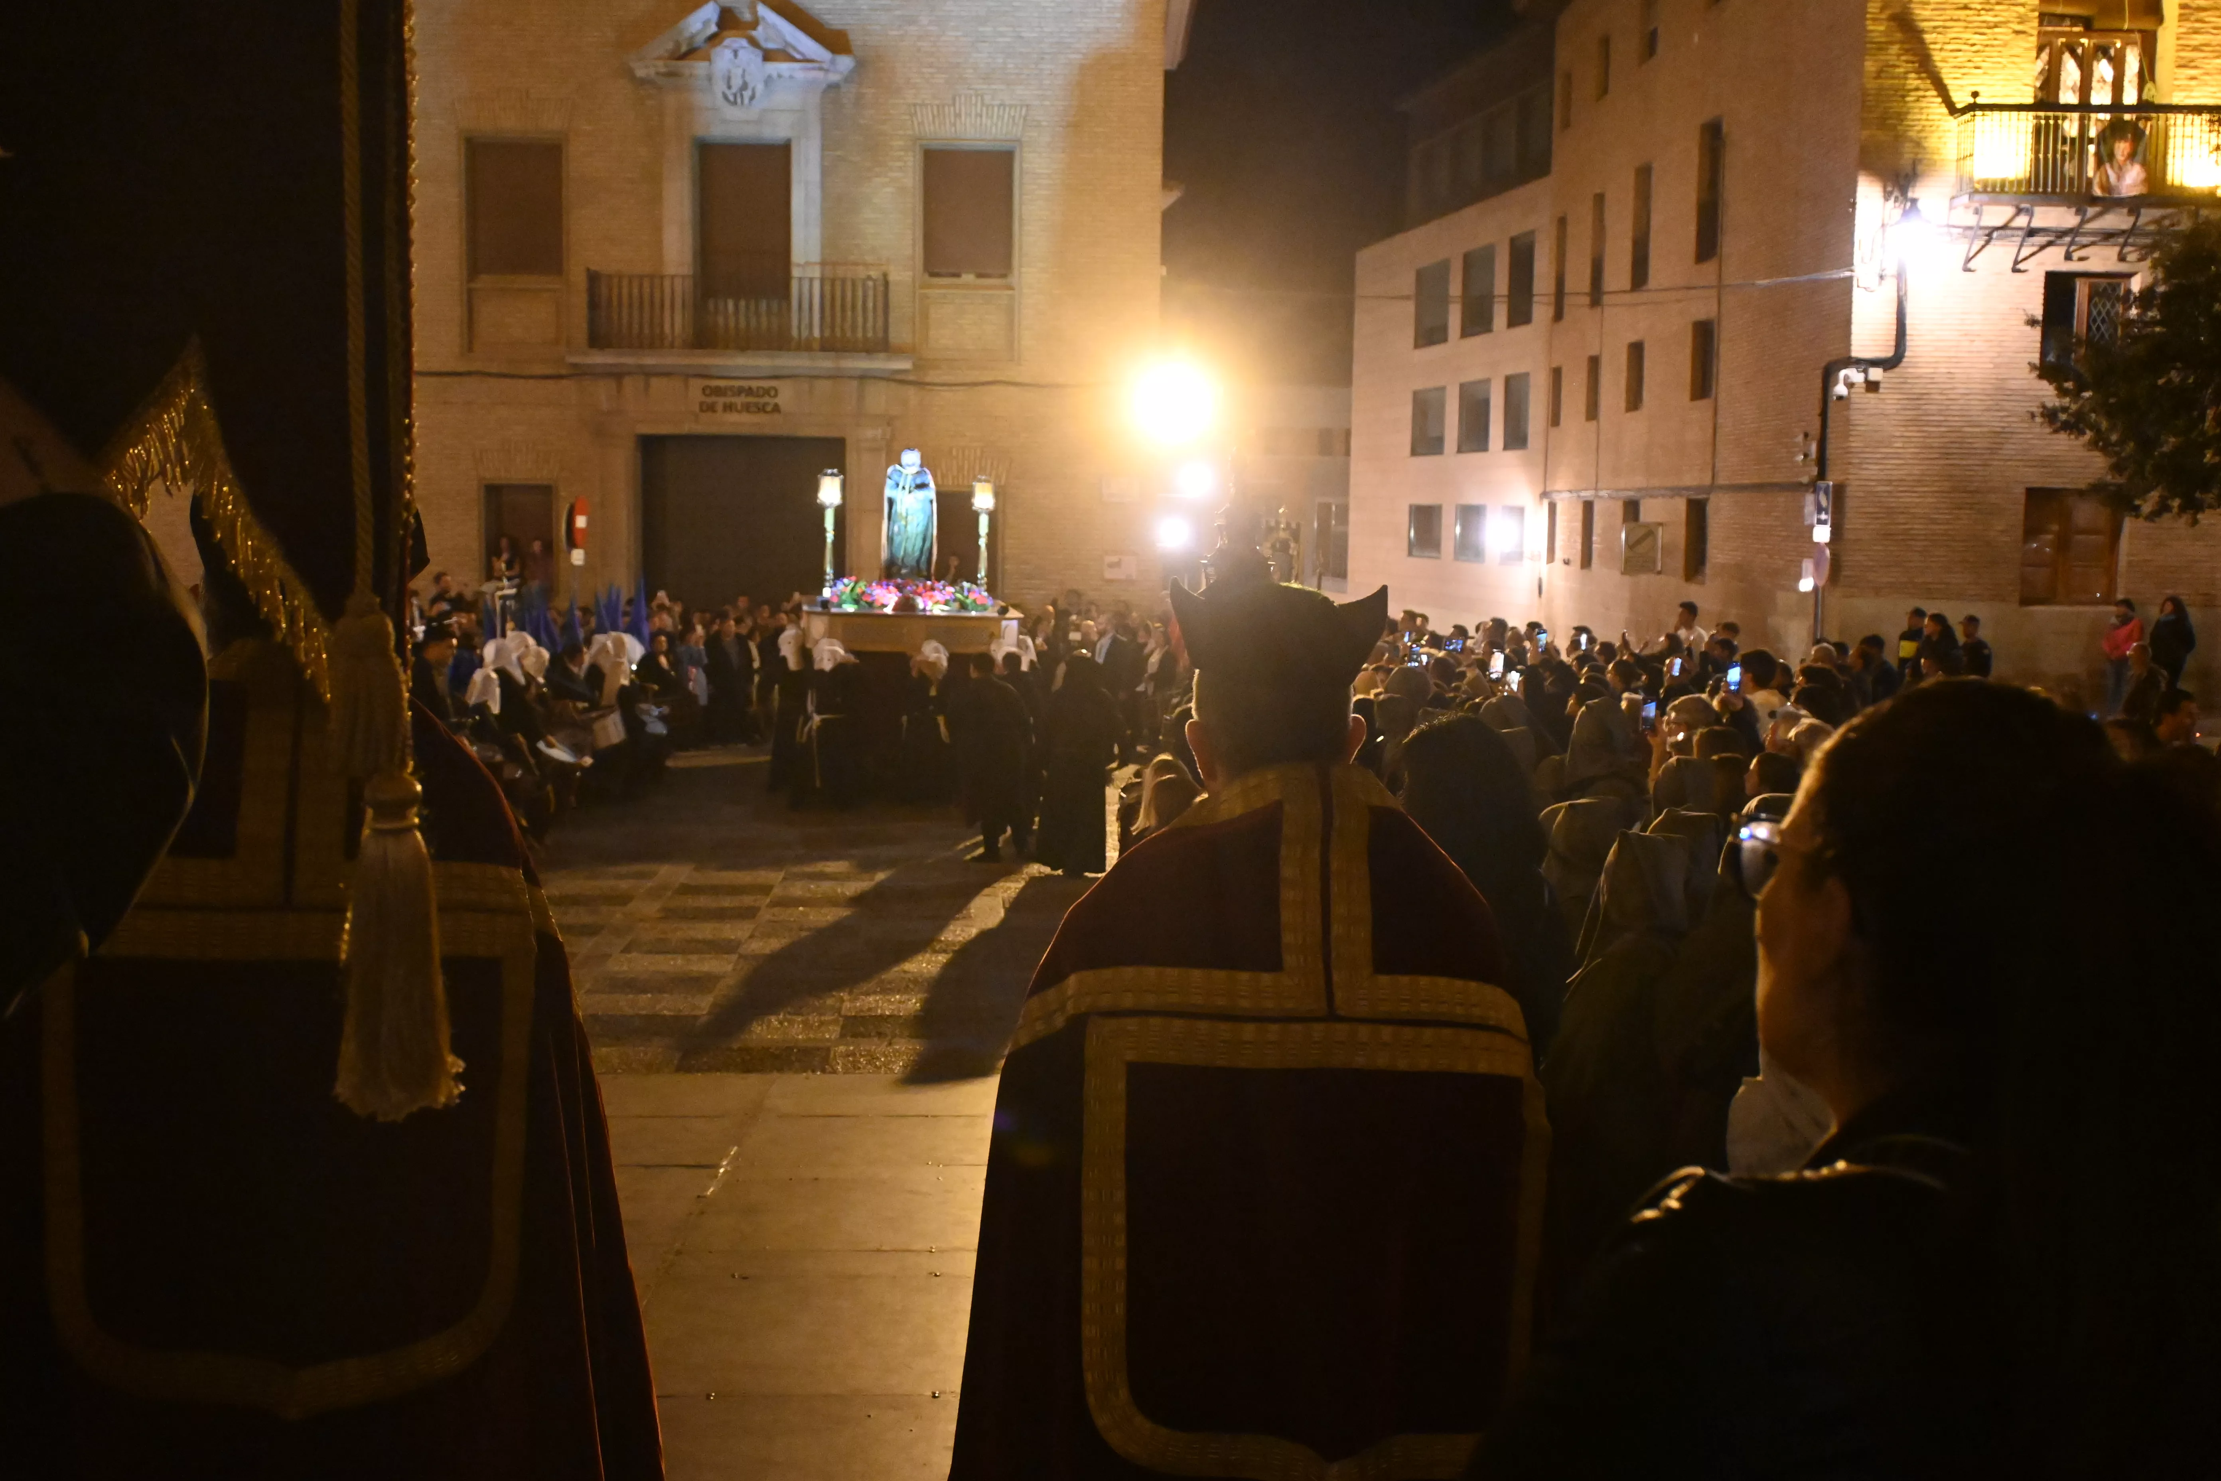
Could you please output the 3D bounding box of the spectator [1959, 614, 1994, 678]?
[{"bbox_3d":[9.962,-0.565,25.673,0.340,1.760,0.480,-2,7,-23],"label":"spectator"}]

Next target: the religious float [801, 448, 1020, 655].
[{"bbox_3d":[-2.074,-2.054,23.411,2.150,2.020,2.900,0,6,-5],"label":"religious float"}]

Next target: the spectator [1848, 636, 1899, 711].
[{"bbox_3d":[7.563,-0.177,22.097,0.360,1.720,0.480,1,6,3],"label":"spectator"}]

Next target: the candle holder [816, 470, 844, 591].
[{"bbox_3d":[-3.060,-2.244,24.102,0.280,1.400,0.280,0,6,-5],"label":"candle holder"}]

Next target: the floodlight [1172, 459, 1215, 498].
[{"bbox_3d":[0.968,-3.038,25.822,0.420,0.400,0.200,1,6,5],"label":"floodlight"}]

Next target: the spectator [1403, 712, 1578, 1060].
[{"bbox_3d":[0.799,0.761,5.009,0.450,1.640,0.320,-1,6,-11],"label":"spectator"}]

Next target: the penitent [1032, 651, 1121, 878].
[{"bbox_3d":[-0.275,0.186,17.778,0.580,1.740,0.420,-1,6,-17],"label":"penitent"}]

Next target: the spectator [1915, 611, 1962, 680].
[{"bbox_3d":[9.495,-0.614,25.568,0.360,1.690,0.480,-1,6,-15],"label":"spectator"}]

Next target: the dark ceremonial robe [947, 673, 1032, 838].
[{"bbox_3d":[-0.997,0.121,18.369,0.630,1.380,0.420,-2,7,-22],"label":"dark ceremonial robe"}]

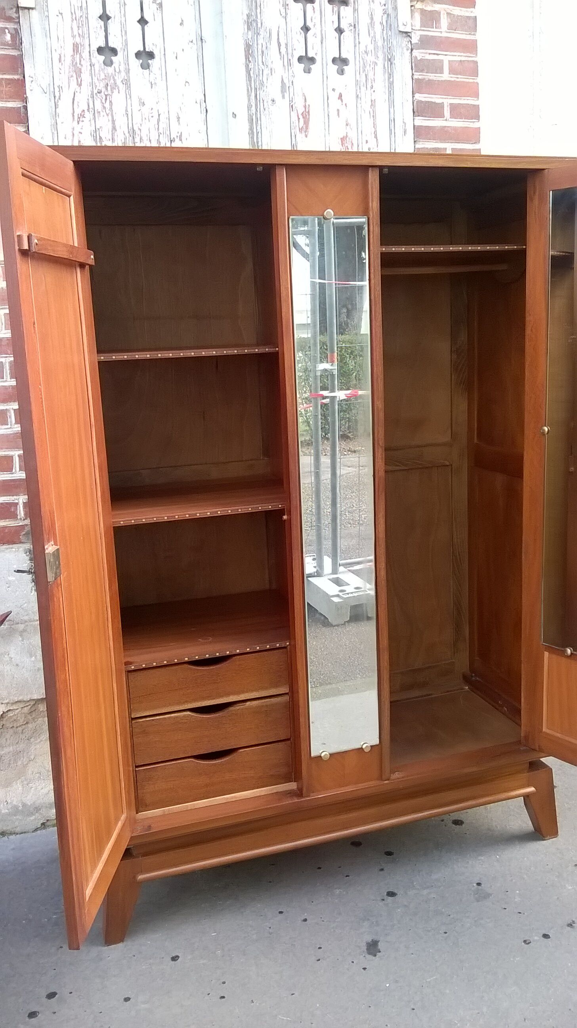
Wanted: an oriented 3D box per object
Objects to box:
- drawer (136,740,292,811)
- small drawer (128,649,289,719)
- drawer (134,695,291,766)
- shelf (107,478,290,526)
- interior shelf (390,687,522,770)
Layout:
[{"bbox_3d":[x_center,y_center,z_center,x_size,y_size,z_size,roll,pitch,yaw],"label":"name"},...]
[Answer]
[{"bbox_3d":[-0.246,0.638,2.494,0.406,0.119,0.399,-6,12,-18],"label":"drawer"},{"bbox_3d":[-0.256,0.386,2.443,0.406,0.123,0.399,-6,12,-18],"label":"small drawer"},{"bbox_3d":[-0.251,0.514,2.469,0.406,0.117,0.399,-6,12,-18],"label":"drawer"},{"bbox_3d":[-0.270,-0.037,2.357,0.541,0.016,0.429,-6,12,-18],"label":"shelf"},{"bbox_3d":[0.388,0.652,2.714,0.568,0.020,0.412,-6,12,-18],"label":"interior shelf"}]

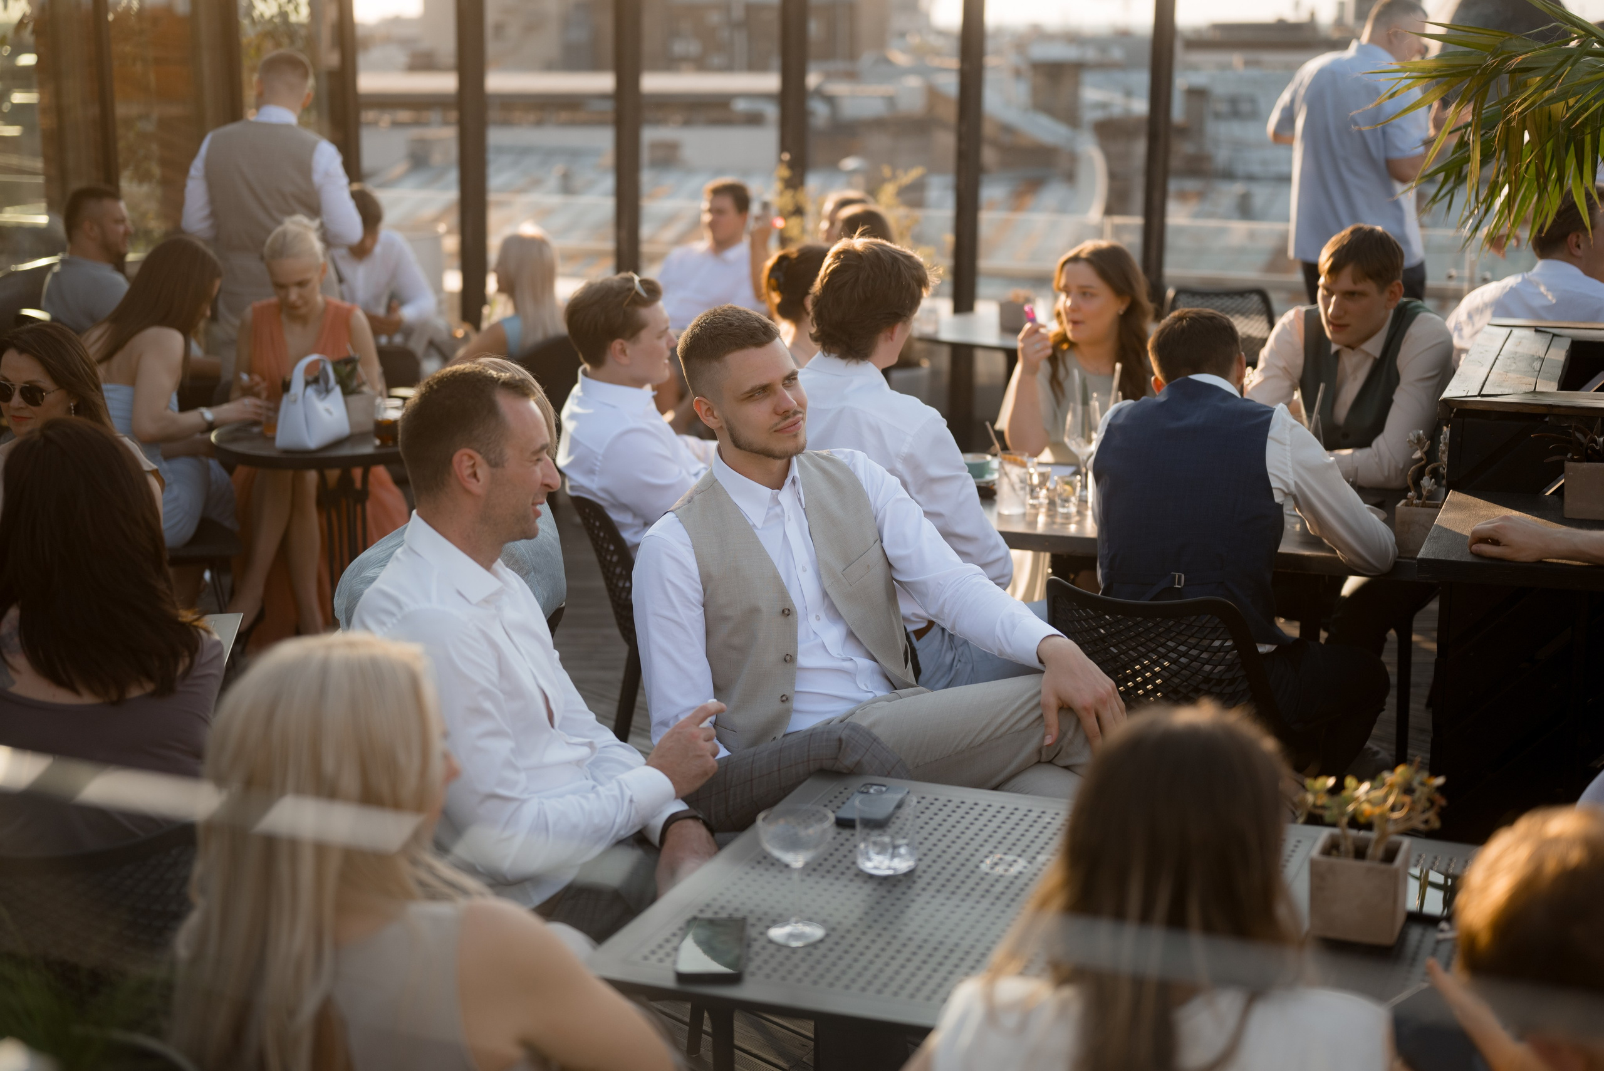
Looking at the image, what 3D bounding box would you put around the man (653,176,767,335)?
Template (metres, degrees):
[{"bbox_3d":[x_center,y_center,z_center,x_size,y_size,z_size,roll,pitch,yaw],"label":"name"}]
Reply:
[{"bbox_3d":[-0.320,-0.571,7.850,0.580,1.320,0.720,-2,12,-5],"label":"man"}]

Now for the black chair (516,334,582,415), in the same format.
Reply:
[{"bbox_3d":[-0.715,-0.114,6.600,0.560,0.820,0.580,-10,16,-36],"label":"black chair"}]

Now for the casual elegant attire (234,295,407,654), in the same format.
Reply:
[{"bbox_3d":[-1.378,-0.129,6.253,0.520,1.030,0.660,-1,12,-2],"label":"casual elegant attire"}]

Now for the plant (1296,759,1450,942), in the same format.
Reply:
[{"bbox_3d":[0.632,0.344,2.468,0.160,0.195,0.125,4,13,24],"label":"plant"}]

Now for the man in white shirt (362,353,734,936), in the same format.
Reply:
[{"bbox_3d":[-0.262,0.420,3.100,0.780,1.300,0.600,4,13,17],"label":"man in white shirt"}]

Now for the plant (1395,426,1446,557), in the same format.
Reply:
[{"bbox_3d":[1.226,-0.086,4.364,0.115,0.245,0.105,4,13,22],"label":"plant"}]

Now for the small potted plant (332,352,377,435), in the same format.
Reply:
[{"bbox_3d":[-1.123,-0.353,5.600,0.125,0.200,0.125,5,13,21],"label":"small potted plant"}]

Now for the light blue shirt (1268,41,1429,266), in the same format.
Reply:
[{"bbox_3d":[1.850,-1.293,7.581,0.340,0.760,0.510,-12,16,-41],"label":"light blue shirt"}]

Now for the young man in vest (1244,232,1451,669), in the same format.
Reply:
[{"bbox_3d":[1.244,-0.045,5.121,0.540,1.320,0.780,4,13,21],"label":"young man in vest"}]

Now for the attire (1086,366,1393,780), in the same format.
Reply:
[{"bbox_3d":[0.878,0.141,4.480,0.620,0.980,0.720,6,14,27],"label":"attire"}]

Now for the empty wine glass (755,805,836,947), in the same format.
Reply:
[{"bbox_3d":[-0.007,0.385,2.520,0.088,0.141,0.088,-1,12,0],"label":"empty wine glass"}]

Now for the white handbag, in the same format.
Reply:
[{"bbox_3d":[-1.310,-0.367,5.980,0.120,0.245,0.225,2,12,15],"label":"white handbag"}]

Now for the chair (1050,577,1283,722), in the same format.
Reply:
[{"bbox_3d":[0.755,0.435,4.200,0.460,0.820,0.540,5,13,27],"label":"chair"}]

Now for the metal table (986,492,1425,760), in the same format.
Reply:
[{"bbox_3d":[0.800,0.301,5.010,1.340,0.745,0.770,4,13,24],"label":"metal table"}]

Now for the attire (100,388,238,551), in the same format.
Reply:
[{"bbox_3d":[-1.595,-0.151,5.600,0.460,0.520,0.370,-10,16,-37],"label":"attire"}]

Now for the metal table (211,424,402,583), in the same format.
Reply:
[{"bbox_3d":[-1.235,0.081,6.075,0.690,0.740,0.690,4,13,22],"label":"metal table"}]

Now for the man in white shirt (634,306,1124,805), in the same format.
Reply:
[{"bbox_3d":[0.115,0.330,3.500,0.720,1.300,0.740,-6,14,-23],"label":"man in white shirt"}]

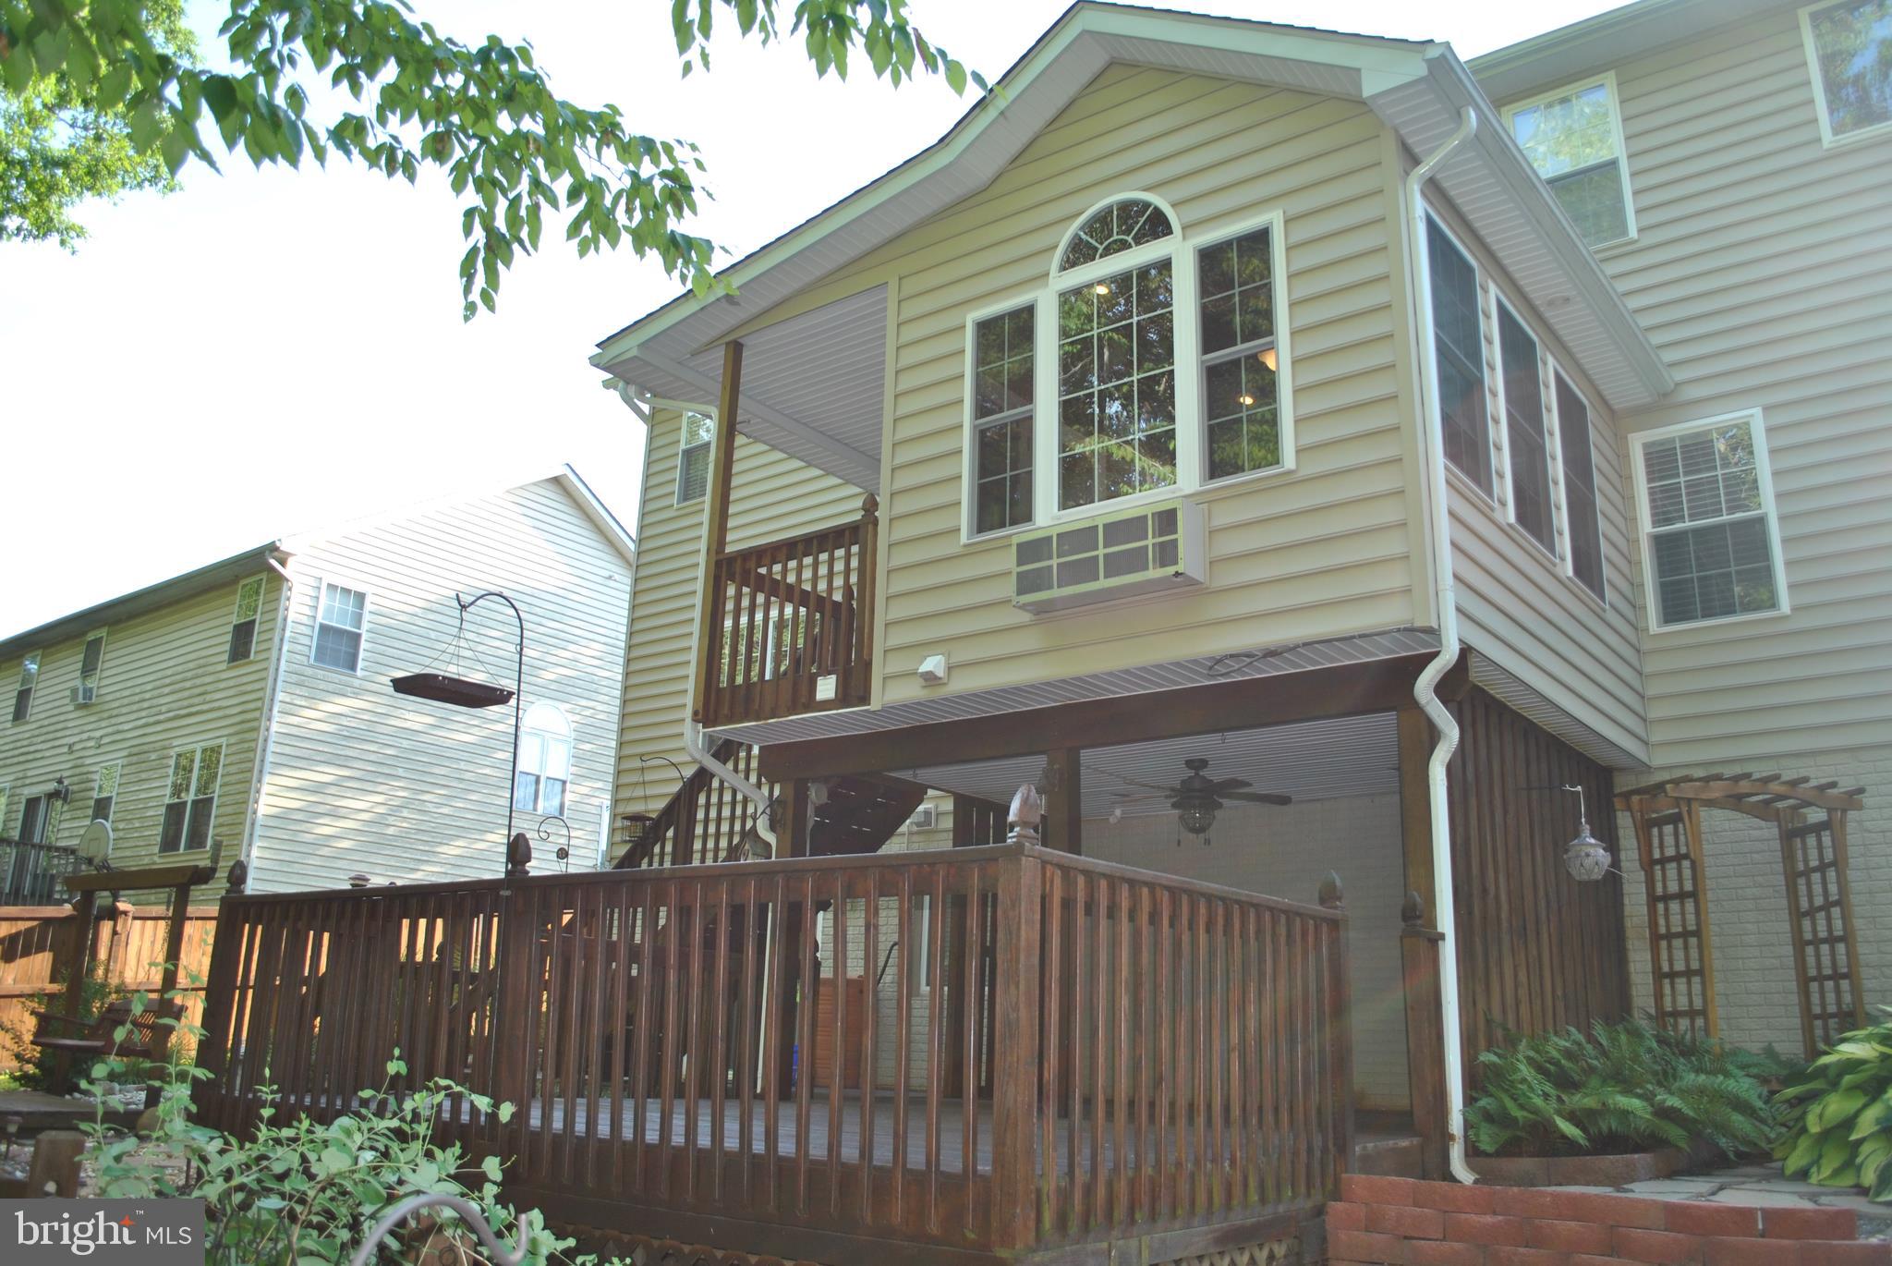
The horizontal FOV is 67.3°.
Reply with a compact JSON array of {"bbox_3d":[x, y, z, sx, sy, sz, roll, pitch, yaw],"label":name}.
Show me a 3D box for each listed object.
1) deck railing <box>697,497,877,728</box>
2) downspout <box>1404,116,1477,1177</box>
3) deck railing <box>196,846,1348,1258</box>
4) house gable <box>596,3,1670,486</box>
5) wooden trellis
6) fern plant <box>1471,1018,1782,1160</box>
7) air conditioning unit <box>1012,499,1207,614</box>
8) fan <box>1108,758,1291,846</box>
[{"bbox_3d":[-1.045,-0.110,9.442,1.510,1.430,0.180,-10,-19,36],"label":"deck railing"},{"bbox_3d":[2.517,-0.111,6.910,0.640,5.280,0.560,-10,-19,36],"label":"downspout"},{"bbox_3d":[-0.885,1.719,6.193,4.610,1.100,2.440,-10,-19,36],"label":"deck railing"},{"bbox_3d":[1.423,-2.453,10.753,6.400,1.450,4.770,-10,-19,36],"label":"house gable"},{"bbox_3d":[4.922,1.910,8.604,1.360,2.060,0.660,5,-16,-13],"label":"wooden trellis"},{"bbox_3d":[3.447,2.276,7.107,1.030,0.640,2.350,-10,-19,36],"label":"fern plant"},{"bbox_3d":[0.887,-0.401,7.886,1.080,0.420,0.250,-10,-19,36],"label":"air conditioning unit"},{"bbox_3d":[1.744,1.175,9.869,1.300,0.600,1.300,-10,-19,36],"label":"fan"}]

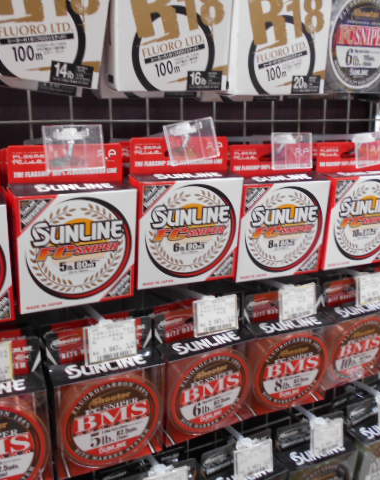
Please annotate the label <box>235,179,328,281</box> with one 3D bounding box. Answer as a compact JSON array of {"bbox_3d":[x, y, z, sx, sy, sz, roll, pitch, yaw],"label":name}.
[{"bbox_3d":[0.080,-0.013,0.454,0.091,0.091,0.033,-5,20,-24],"label":"label"}]

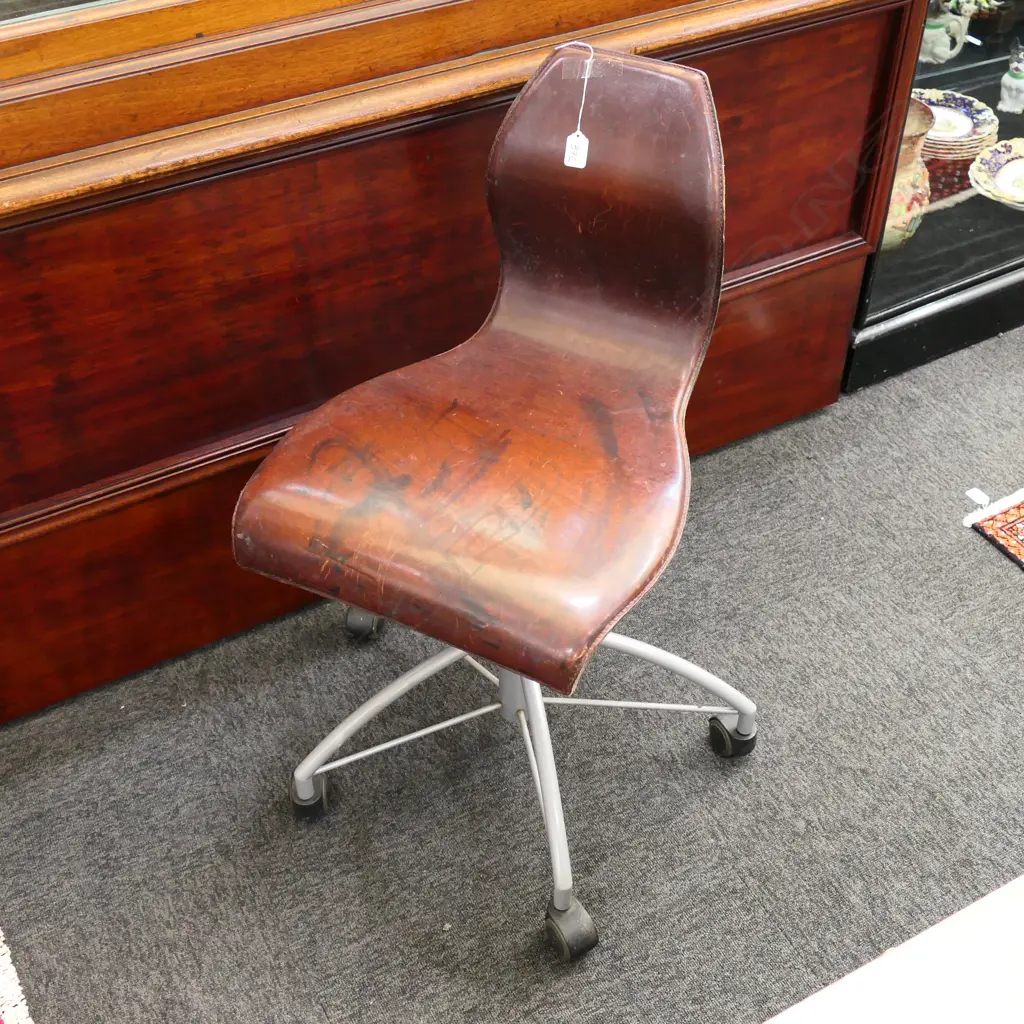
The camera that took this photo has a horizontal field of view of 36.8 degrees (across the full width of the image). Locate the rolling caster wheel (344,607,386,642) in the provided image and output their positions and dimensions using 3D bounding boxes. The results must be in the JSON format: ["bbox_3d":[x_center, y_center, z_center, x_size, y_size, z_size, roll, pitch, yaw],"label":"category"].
[{"bbox_3d":[-0.194,0.140,2.015,0.043,0.052,0.057,-1,43,-2],"label":"rolling caster wheel"}]

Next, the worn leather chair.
[{"bbox_3d":[0.015,-0.025,1.672,0.577,0.824,0.577,19,45,19],"label":"worn leather chair"}]

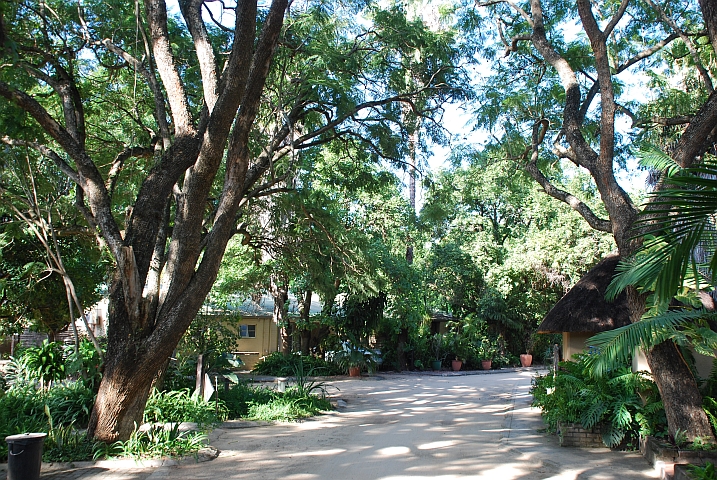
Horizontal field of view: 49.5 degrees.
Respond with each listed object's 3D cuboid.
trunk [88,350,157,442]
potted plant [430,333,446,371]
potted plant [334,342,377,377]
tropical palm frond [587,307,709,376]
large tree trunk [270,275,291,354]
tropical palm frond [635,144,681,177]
[{"bbox_3d":[-3.312,2.196,10.915,0.900,1.350,0.850,0,-7,0],"label":"trunk"},{"bbox_3d":[3.412,4.755,33.169,0.680,1.600,0.660,0,-7,0],"label":"potted plant"},{"bbox_3d":[-0.113,4.498,29.271,1.550,1.300,1.450,0,-7,0],"label":"potted plant"},{"bbox_3d":[2.727,0.967,7.337,1.200,0.620,0.700,1,-7,-11],"label":"tropical palm frond"},{"bbox_3d":[-3.295,3.190,32.855,0.750,3.300,0.700,0,-7,0],"label":"large tree trunk"},{"bbox_3d":[3.255,-0.866,8.466,0.500,0.350,0.400,1,-7,-11],"label":"tropical palm frond"}]

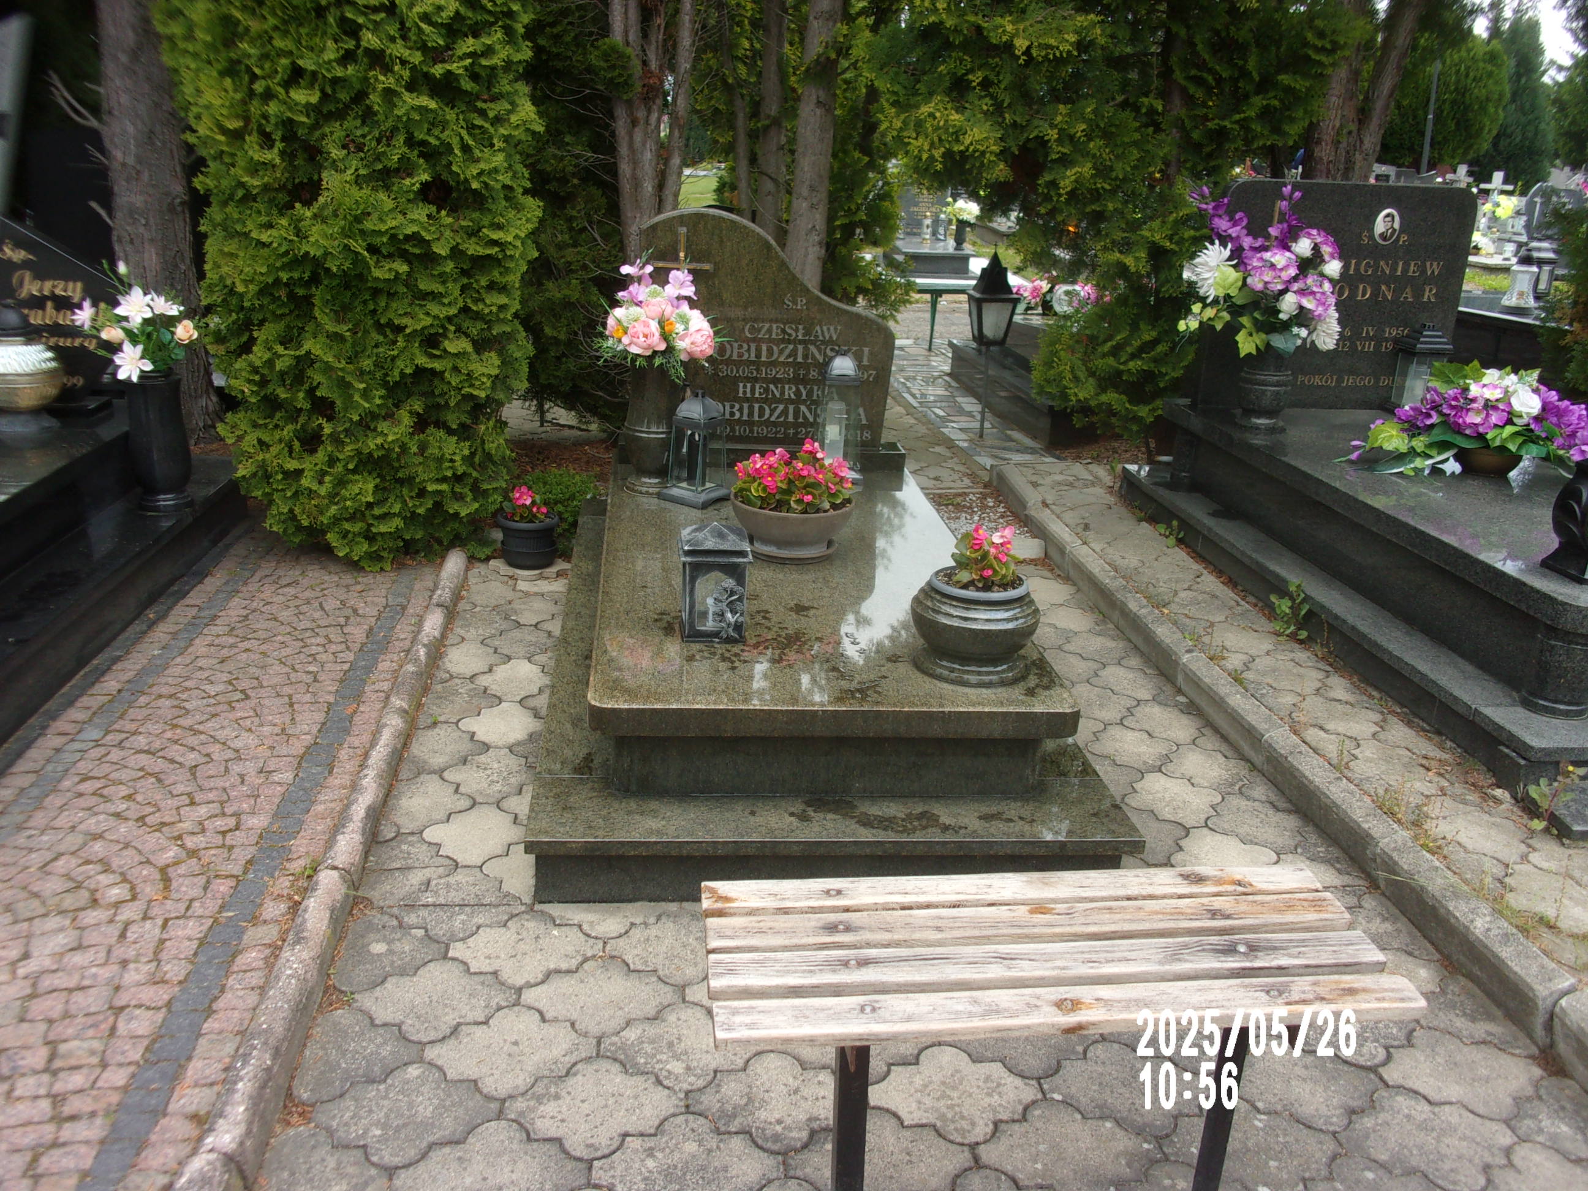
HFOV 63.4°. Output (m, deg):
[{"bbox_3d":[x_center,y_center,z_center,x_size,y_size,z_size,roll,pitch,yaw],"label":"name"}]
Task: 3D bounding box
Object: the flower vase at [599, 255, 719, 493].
[{"bbox_3d":[-0.424,-0.687,4.018,0.370,0.710,0.330,1,19,-7],"label":"flower vase"}]

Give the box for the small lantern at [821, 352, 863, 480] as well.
[{"bbox_3d":[0.145,-0.574,4.058,0.159,0.405,0.159,1,20,-7],"label":"small lantern"}]

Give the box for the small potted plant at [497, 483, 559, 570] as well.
[{"bbox_3d":[-0.909,-0.243,4.407,0.215,0.280,0.215,1,19,-7],"label":"small potted plant"}]

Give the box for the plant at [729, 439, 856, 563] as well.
[{"bbox_3d":[0.004,-0.260,3.470,0.335,0.305,0.330,1,19,-7],"label":"plant"}]

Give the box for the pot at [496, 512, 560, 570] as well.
[{"bbox_3d":[-0.912,-0.186,4.427,0.217,0.157,0.217,1,19,-7],"label":"pot"}]

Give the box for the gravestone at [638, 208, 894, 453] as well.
[{"bbox_3d":[-0.091,-0.846,4.099,0.809,0.729,0.088,1,20,-7],"label":"gravestone"}]

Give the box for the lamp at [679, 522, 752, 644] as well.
[{"bbox_3d":[-0.176,-0.039,2.895,0.155,0.258,0.155,1,19,-7],"label":"lamp"}]

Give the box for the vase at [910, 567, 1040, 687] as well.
[{"bbox_3d":[0.380,0.058,2.695,0.271,0.183,0.271,1,20,-7],"label":"vase"}]

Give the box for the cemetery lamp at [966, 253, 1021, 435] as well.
[{"bbox_3d":[1.000,-1.268,6.525,0.230,0.945,0.230,1,19,-7],"label":"cemetery lamp"}]

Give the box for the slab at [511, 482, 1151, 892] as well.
[{"bbox_3d":[-0.022,0.044,3.453,1.180,0.360,2.242,1,20,-7],"label":"slab"}]

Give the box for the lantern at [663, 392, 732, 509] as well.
[{"bbox_3d":[-0.280,-0.435,3.718,0.160,0.324,0.160,15,23,28],"label":"lantern"}]

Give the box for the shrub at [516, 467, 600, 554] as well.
[{"bbox_3d":[-0.873,-0.332,4.809,0.320,0.280,0.320,1,19,-7],"label":"shrub"}]

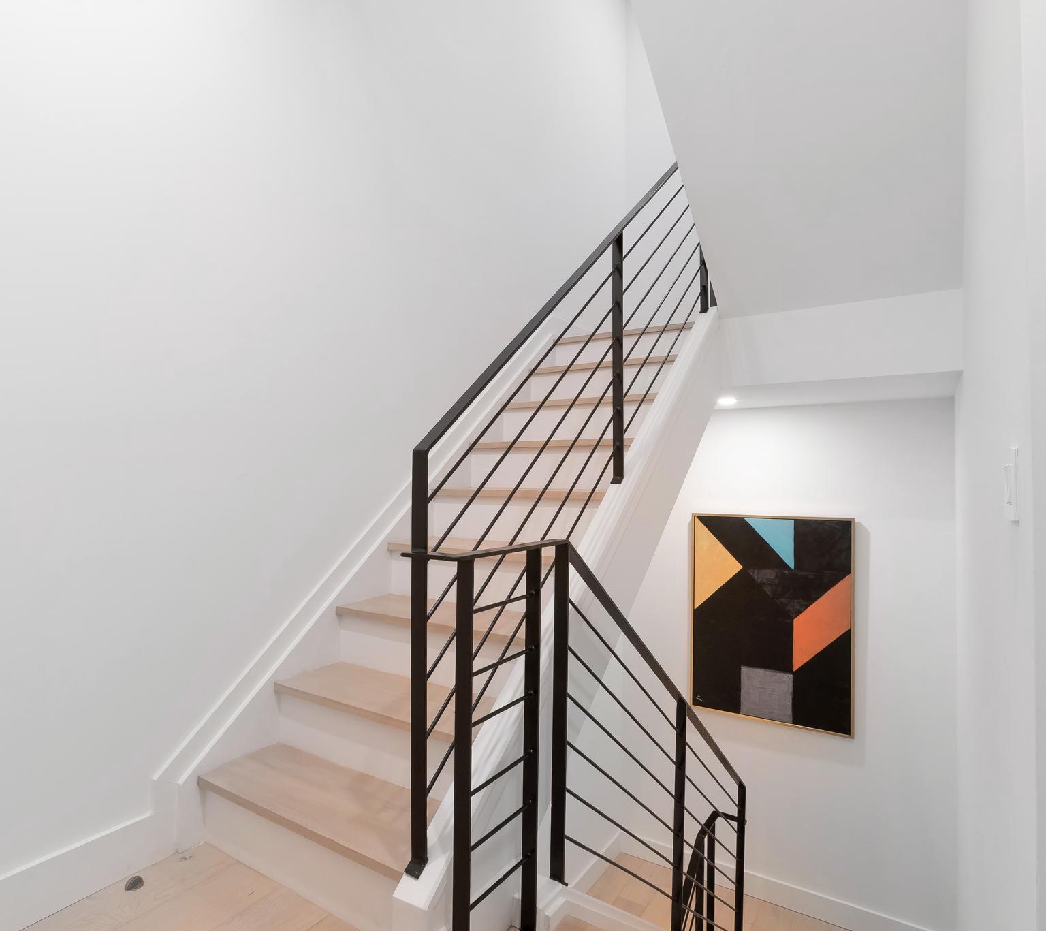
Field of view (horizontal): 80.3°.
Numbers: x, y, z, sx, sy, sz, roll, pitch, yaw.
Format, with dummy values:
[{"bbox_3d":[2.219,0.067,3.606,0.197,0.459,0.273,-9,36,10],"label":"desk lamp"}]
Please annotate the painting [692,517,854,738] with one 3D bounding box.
[{"bbox_3d":[1.484,0.921,3.752,0.927,1.234,0.040,0,-1,33],"label":"painting"}]

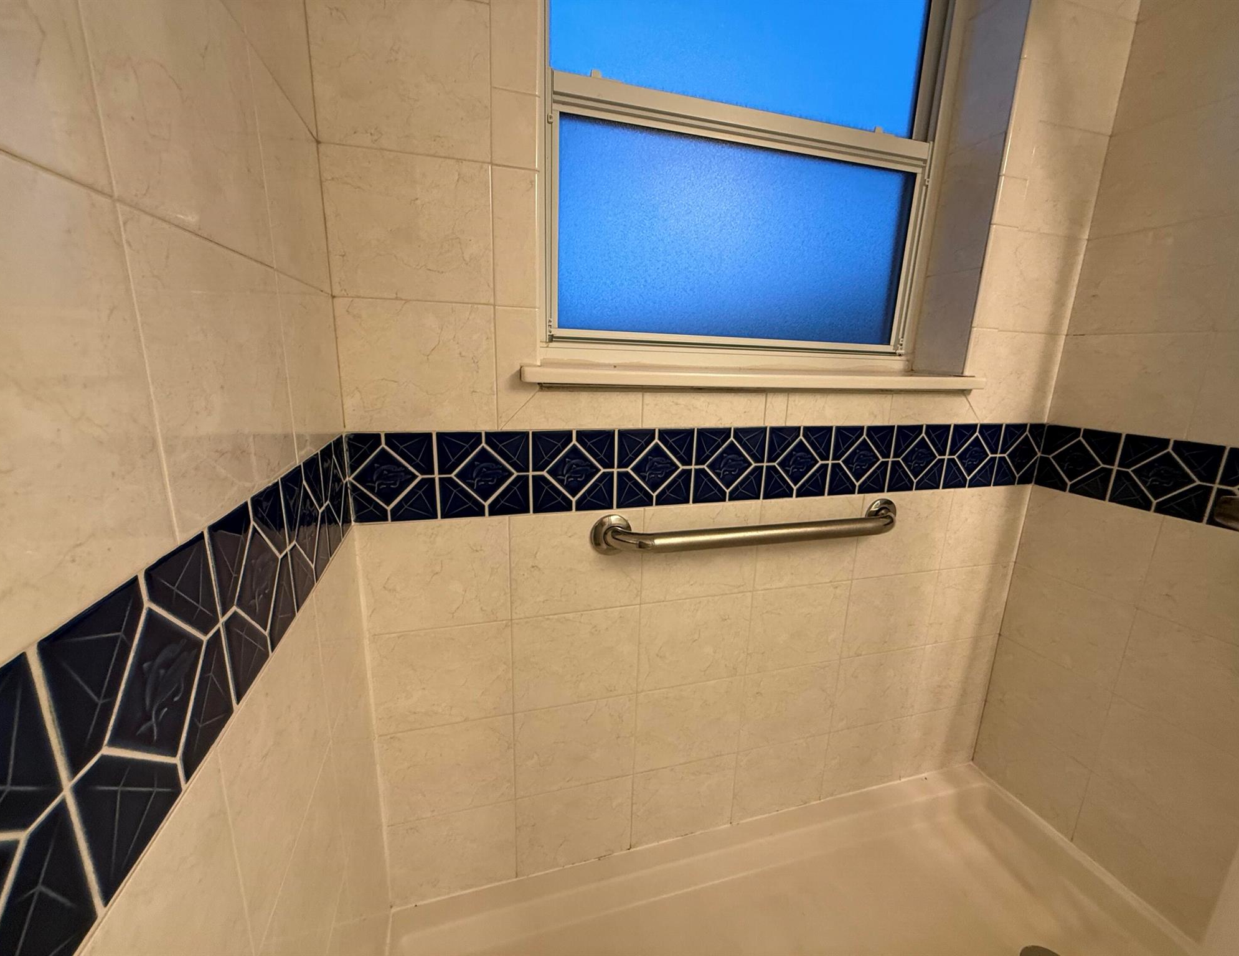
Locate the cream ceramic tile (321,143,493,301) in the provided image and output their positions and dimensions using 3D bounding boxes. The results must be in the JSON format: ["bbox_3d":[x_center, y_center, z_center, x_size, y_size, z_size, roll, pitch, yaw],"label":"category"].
[{"bbox_3d":[-0.309,-0.373,0.774,0.232,0.199,0.010,-2,14,-16],"label":"cream ceramic tile"}]

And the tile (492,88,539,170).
[{"bbox_3d":[-0.158,-0.526,0.782,0.069,0.099,0.010,-2,14,-16],"label":"tile"}]

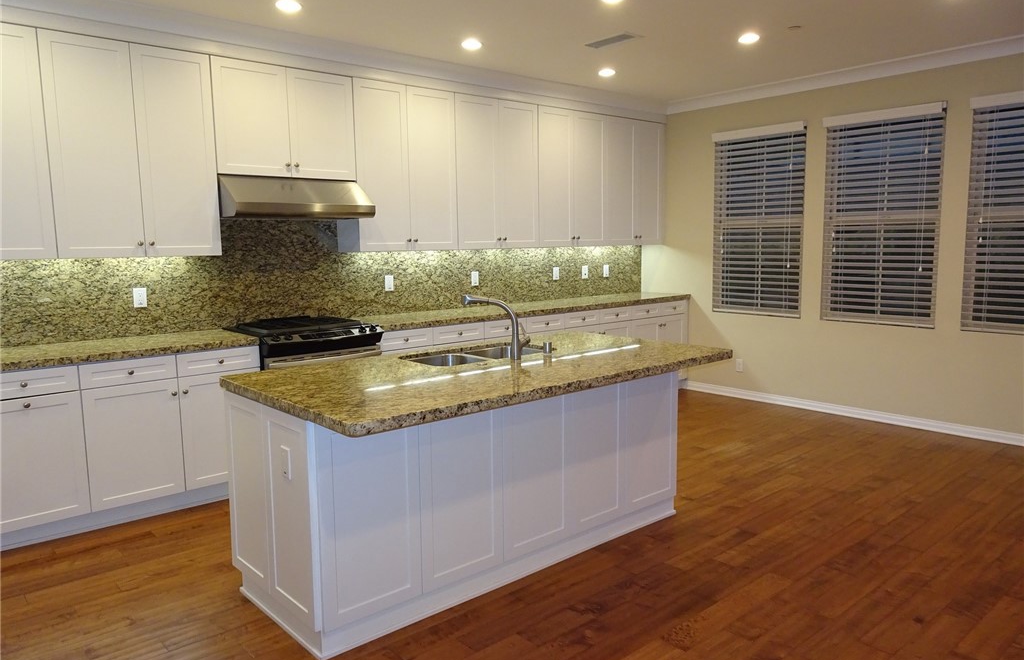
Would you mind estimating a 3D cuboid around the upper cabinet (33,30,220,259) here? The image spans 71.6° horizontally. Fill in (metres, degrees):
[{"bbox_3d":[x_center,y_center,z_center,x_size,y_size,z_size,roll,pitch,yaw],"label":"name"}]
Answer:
[{"bbox_3d":[-2.140,-0.986,3.984,0.834,1.142,0.320,-7,9,-40],"label":"upper cabinet"}]

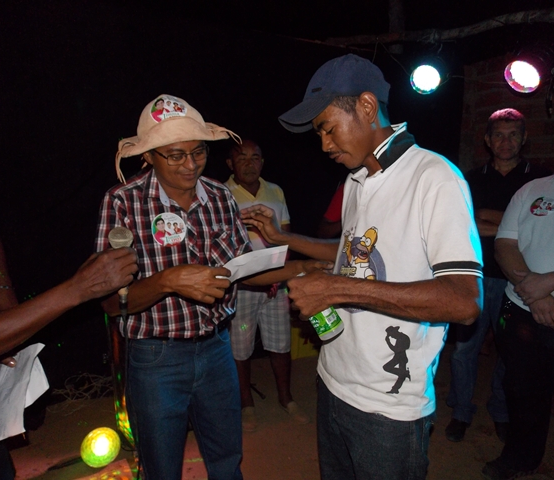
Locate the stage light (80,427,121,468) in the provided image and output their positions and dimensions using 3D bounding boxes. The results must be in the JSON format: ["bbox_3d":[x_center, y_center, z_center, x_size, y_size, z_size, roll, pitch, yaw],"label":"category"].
[{"bbox_3d":[-0.900,1.034,2.142,0.190,0.195,0.170,-9,13,-41],"label":"stage light"}]

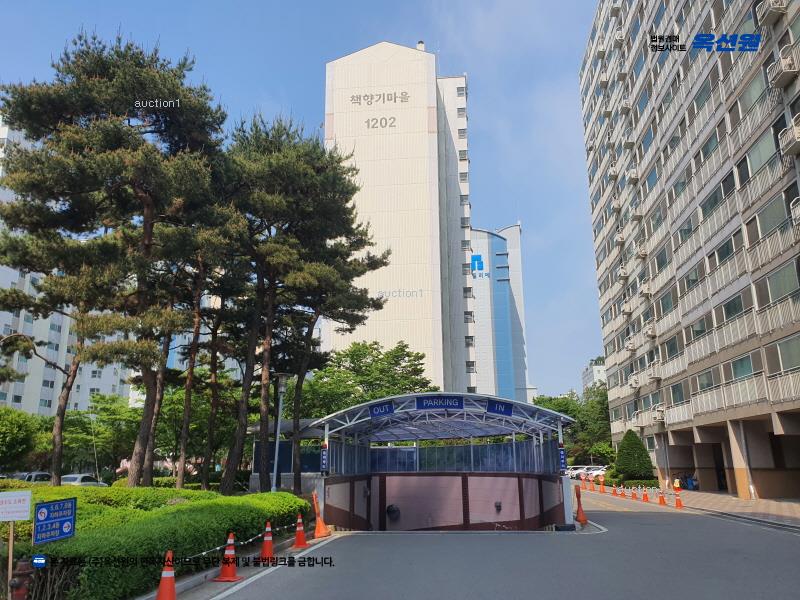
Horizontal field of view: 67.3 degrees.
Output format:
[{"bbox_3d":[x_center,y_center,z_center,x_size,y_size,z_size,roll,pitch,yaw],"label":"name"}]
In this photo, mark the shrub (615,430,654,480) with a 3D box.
[{"bbox_3d":[15.436,10.310,39.156,2.550,3.600,2.550,-2,-15,6],"label":"shrub"}]

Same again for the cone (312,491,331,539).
[{"bbox_3d":[-1.957,5.368,15.303,0.400,1.060,0.400,-2,-15,6],"label":"cone"}]

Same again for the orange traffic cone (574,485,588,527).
[{"bbox_3d":[5.389,6.064,17.936,0.380,1.060,0.380,-2,-15,6],"label":"orange traffic cone"}]

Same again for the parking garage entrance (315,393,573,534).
[{"bbox_3d":[1.475,5.348,20.111,7.150,3.600,8.000,-1,-15,5],"label":"parking garage entrance"}]

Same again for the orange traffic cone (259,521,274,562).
[{"bbox_3d":[-2.425,4.405,11.041,0.390,0.690,0.390,-2,-15,6],"label":"orange traffic cone"}]

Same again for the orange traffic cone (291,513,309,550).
[{"bbox_3d":[-2.083,4.862,12.729,0.380,0.690,0.380,-2,-15,6],"label":"orange traffic cone"}]

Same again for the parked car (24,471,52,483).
[{"bbox_3d":[-27.764,14.045,45.944,1.800,1.600,4.400,-1,-15,5],"label":"parked car"}]

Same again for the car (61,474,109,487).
[{"bbox_3d":[-23.705,13.858,44.956,1.780,1.500,4.200,-1,-15,5],"label":"car"}]

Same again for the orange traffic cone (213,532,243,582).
[{"bbox_3d":[-2.630,3.920,9.250,0.420,0.690,0.420,-2,-15,6],"label":"orange traffic cone"}]

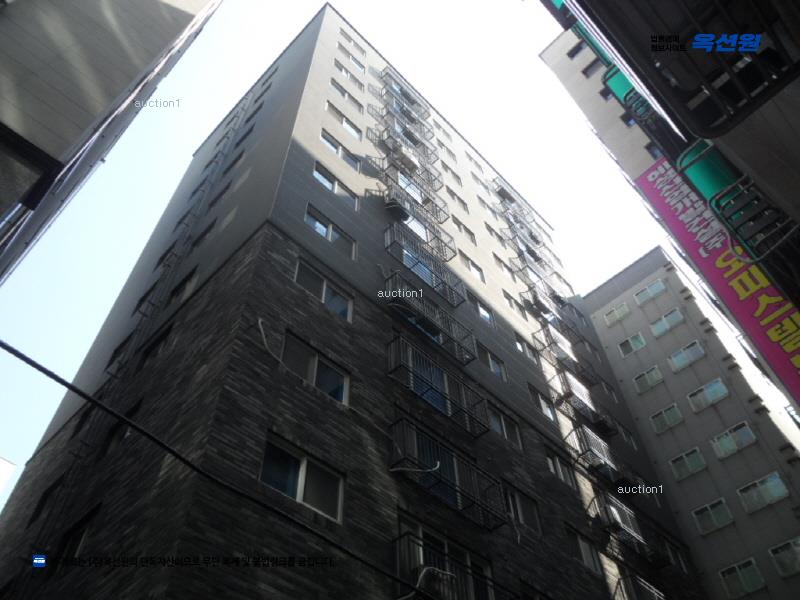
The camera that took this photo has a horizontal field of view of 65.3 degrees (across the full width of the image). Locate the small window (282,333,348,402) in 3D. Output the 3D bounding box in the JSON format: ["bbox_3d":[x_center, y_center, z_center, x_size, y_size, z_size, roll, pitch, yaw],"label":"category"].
[{"bbox_3d":[-1.830,1.524,13.356,0.180,1.013,1.836,-39,-61,24],"label":"small window"}]

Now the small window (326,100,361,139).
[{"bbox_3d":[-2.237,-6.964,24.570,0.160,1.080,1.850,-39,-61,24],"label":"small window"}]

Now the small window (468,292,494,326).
[{"bbox_3d":[2.958,0.397,23.303,0.180,1.006,1.510,-39,-61,24],"label":"small window"}]

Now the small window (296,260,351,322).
[{"bbox_3d":[-1.885,-0.196,15.521,1.844,1.031,0.160,38,-63,-26],"label":"small window"}]

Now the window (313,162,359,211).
[{"bbox_3d":[-2.077,-3.585,20.094,0.180,1.013,1.836,-39,-61,24],"label":"window"}]

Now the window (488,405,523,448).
[{"bbox_3d":[3.123,3.804,18.810,0.180,1.006,1.510,-39,-61,24],"label":"window"}]

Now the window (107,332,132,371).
[{"bbox_3d":[-8.922,1.675,19.979,1.259,0.983,0.160,-39,-61,24],"label":"window"}]

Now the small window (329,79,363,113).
[{"bbox_3d":[-2.303,-8.641,26.680,1.844,1.031,0.160,38,-63,-26],"label":"small window"}]

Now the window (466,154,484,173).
[{"bbox_3d":[4.516,-8.160,37.882,0.150,1.036,1.484,-39,-61,24],"label":"window"}]

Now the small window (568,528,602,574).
[{"bbox_3d":[5.222,7.103,17.848,0.180,1.006,1.493,-39,-61,24],"label":"small window"}]

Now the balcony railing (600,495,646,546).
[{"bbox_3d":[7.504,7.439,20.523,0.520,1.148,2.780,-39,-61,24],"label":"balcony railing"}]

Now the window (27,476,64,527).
[{"bbox_3d":[-8.894,5.120,15.852,1.224,1.070,0.180,-39,-61,24],"label":"window"}]

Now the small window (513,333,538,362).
[{"bbox_3d":[4.925,1.992,24.144,1.522,0.966,0.160,38,-63,-26],"label":"small window"}]

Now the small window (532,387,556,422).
[{"bbox_3d":[5.058,3.697,22.341,0.180,1.006,1.493,-39,-61,24],"label":"small window"}]

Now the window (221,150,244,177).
[{"bbox_3d":[-6.704,-5.408,25.302,1.415,0.938,0.160,-39,-61,24],"label":"window"}]

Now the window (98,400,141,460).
[{"bbox_3d":[-6.221,2.968,14.083,1.316,1.036,0.150,-39,-61,24],"label":"window"}]

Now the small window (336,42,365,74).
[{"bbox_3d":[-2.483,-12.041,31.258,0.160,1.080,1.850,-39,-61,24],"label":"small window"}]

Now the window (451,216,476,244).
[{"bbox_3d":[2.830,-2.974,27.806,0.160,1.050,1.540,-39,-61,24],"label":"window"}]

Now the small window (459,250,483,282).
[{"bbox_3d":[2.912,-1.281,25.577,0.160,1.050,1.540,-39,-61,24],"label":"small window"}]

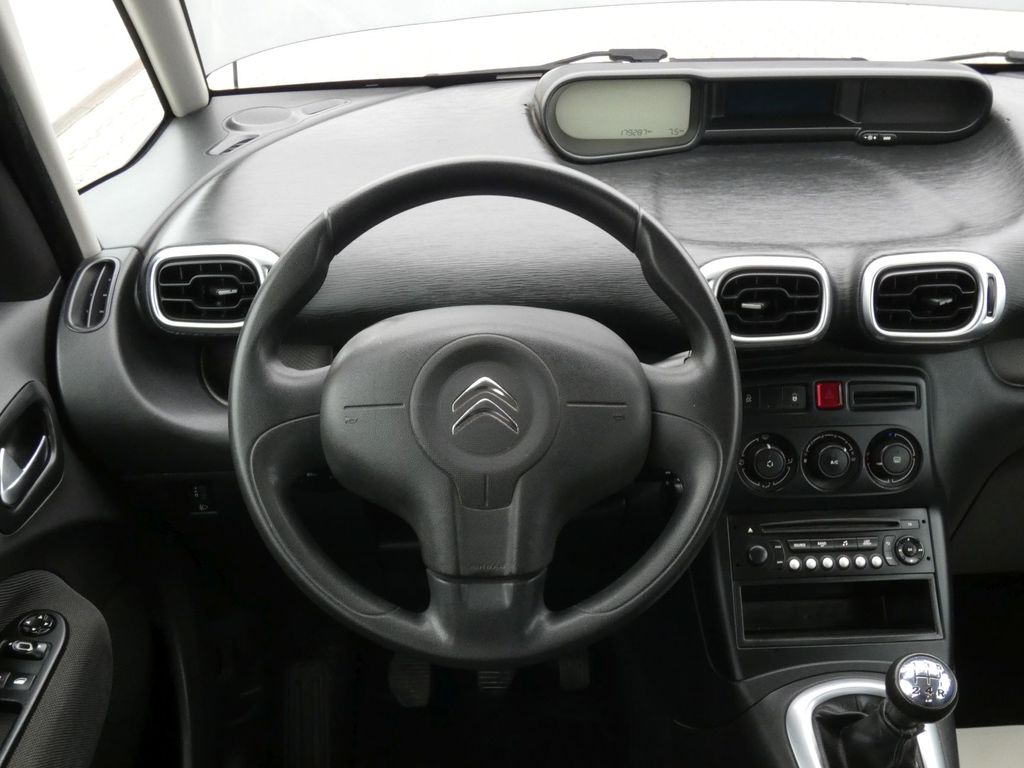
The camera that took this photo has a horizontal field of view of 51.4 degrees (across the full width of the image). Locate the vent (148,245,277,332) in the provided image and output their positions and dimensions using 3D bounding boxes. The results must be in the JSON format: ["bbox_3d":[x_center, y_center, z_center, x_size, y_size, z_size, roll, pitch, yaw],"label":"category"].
[{"bbox_3d":[-0.278,-0.092,1.015,0.126,0.082,0.045,-2,8,-5],"label":"vent"}]

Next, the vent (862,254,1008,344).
[{"bbox_3d":[0.403,-0.084,1.020,0.126,0.082,0.045,-4,8,-8],"label":"vent"}]

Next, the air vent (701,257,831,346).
[{"bbox_3d":[0.234,-0.079,1.010,0.126,0.082,0.045,1,8,1],"label":"air vent"}]

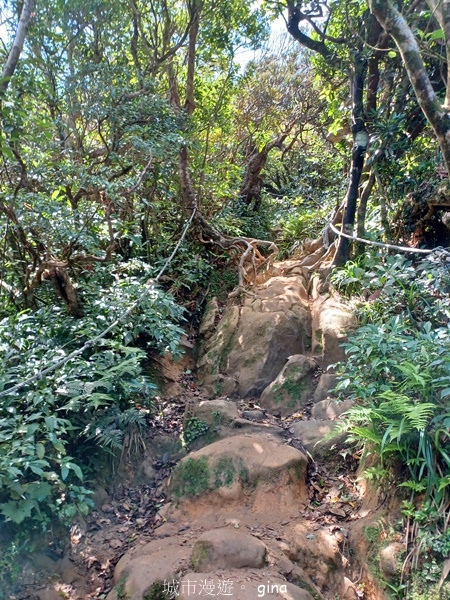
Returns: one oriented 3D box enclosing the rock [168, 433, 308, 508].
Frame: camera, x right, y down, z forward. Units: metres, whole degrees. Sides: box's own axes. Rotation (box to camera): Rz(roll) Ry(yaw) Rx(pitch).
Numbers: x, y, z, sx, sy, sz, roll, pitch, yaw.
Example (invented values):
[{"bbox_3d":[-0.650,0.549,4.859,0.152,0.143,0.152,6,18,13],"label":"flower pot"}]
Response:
[{"bbox_3d":[0.100,1.230,3.250,1.020,0.360,0.700,0,0,0],"label":"rock"}]

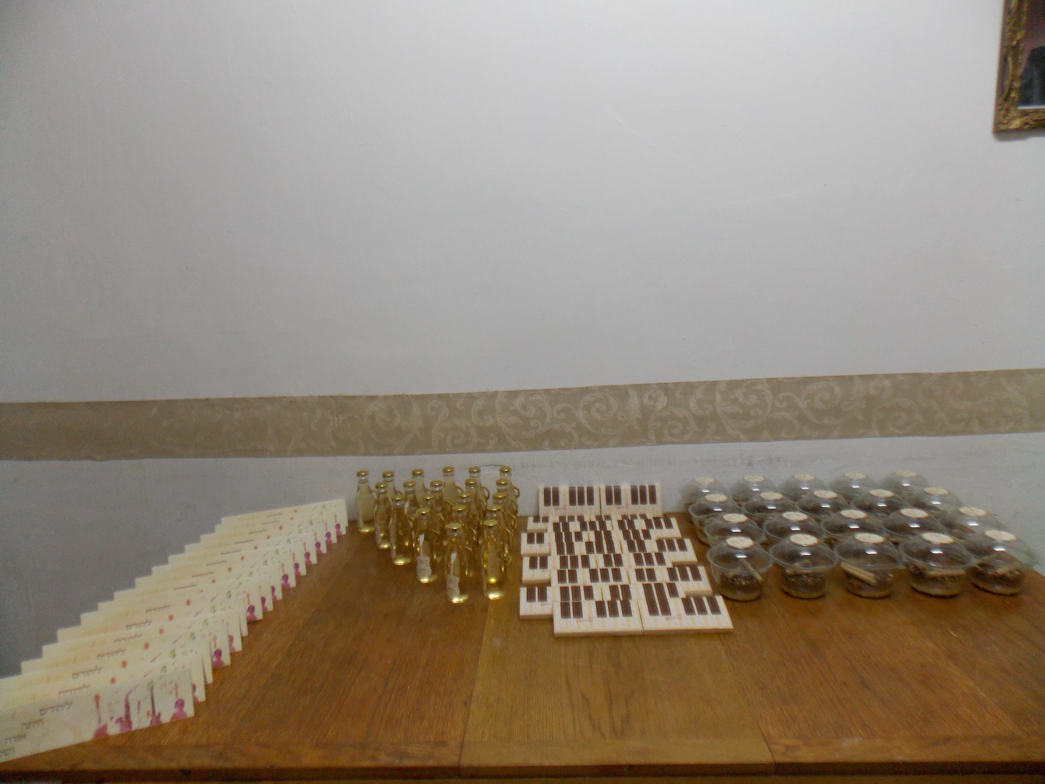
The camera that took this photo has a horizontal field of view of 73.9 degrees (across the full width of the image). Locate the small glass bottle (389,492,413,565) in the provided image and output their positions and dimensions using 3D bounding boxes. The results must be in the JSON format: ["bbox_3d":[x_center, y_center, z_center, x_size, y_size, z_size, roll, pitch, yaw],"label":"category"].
[{"bbox_3d":[-0.271,0.306,1.547,0.049,0.152,0.045,-2,10,3],"label":"small glass bottle"}]

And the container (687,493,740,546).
[{"bbox_3d":[0.441,0.291,1.581,0.122,0.103,0.122,-2,10,3],"label":"container"}]

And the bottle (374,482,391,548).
[{"bbox_3d":[-0.326,0.291,1.643,0.049,0.152,0.045,-2,10,3],"label":"bottle"}]

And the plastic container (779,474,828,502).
[{"bbox_3d":[0.698,0.259,1.720,0.121,0.102,0.121,-2,10,3],"label":"plastic container"}]

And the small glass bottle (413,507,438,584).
[{"bbox_3d":[-0.200,0.320,1.451,0.049,0.152,0.045,-2,10,3],"label":"small glass bottle"}]

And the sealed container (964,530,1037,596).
[{"bbox_3d":[0.922,0.327,1.344,0.123,0.104,0.123,-2,11,3],"label":"sealed container"}]

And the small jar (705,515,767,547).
[{"bbox_3d":[0.447,0.314,1.460,0.121,0.102,0.121,-2,10,3],"label":"small jar"}]

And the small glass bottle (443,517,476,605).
[{"bbox_3d":[-0.127,0.331,1.353,0.051,0.152,0.046,-2,10,3],"label":"small glass bottle"}]

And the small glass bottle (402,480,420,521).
[{"bbox_3d":[-0.257,0.289,1.638,0.049,0.152,0.045,-2,10,3],"label":"small glass bottle"}]

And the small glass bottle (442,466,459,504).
[{"bbox_3d":[-0.179,0.266,1.742,0.051,0.152,0.046,-2,10,3],"label":"small glass bottle"}]

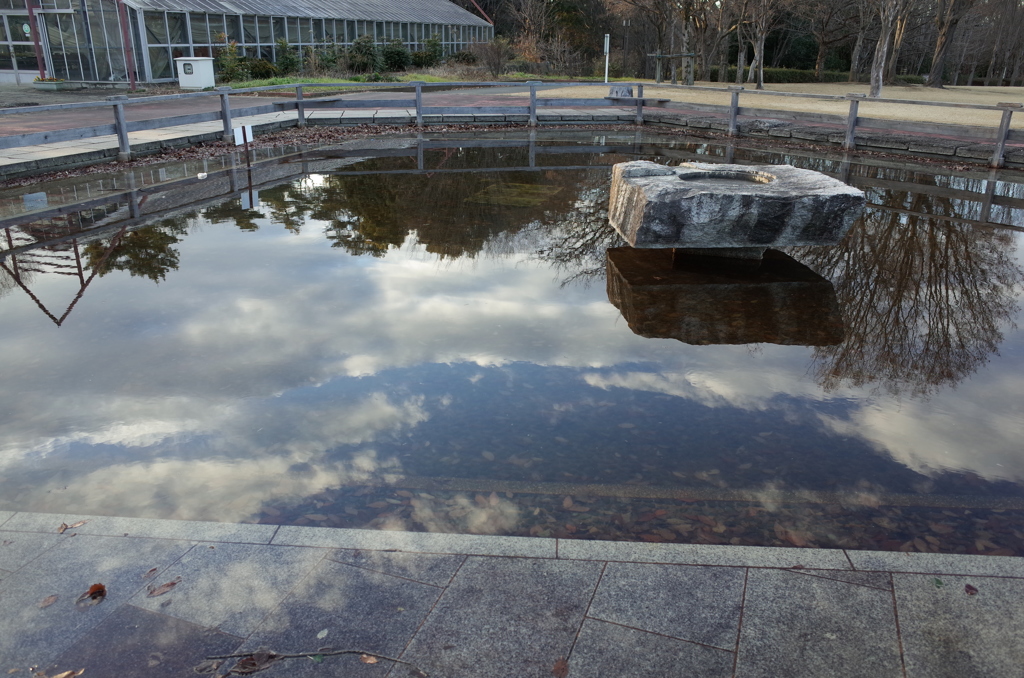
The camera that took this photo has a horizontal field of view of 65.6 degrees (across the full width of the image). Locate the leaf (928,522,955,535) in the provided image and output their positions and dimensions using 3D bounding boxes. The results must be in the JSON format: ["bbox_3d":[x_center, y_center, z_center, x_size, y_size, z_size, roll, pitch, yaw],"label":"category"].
[{"bbox_3d":[1.516,0.666,2.820,0.052,0.012,0.080,-13,25,-32],"label":"leaf"}]

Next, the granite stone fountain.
[{"bbox_3d":[1.608,-0.951,6.053,1.570,0.560,1.300,0,21,-2],"label":"granite stone fountain"}]

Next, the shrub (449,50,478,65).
[{"bbox_3d":[-2.158,-12.498,35.374,1.330,0.680,1.200,0,21,0],"label":"shrub"}]

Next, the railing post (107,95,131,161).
[{"bbox_3d":[-4.879,-2.627,9.929,0.140,0.800,0.240,7,22,17],"label":"railing post"}]

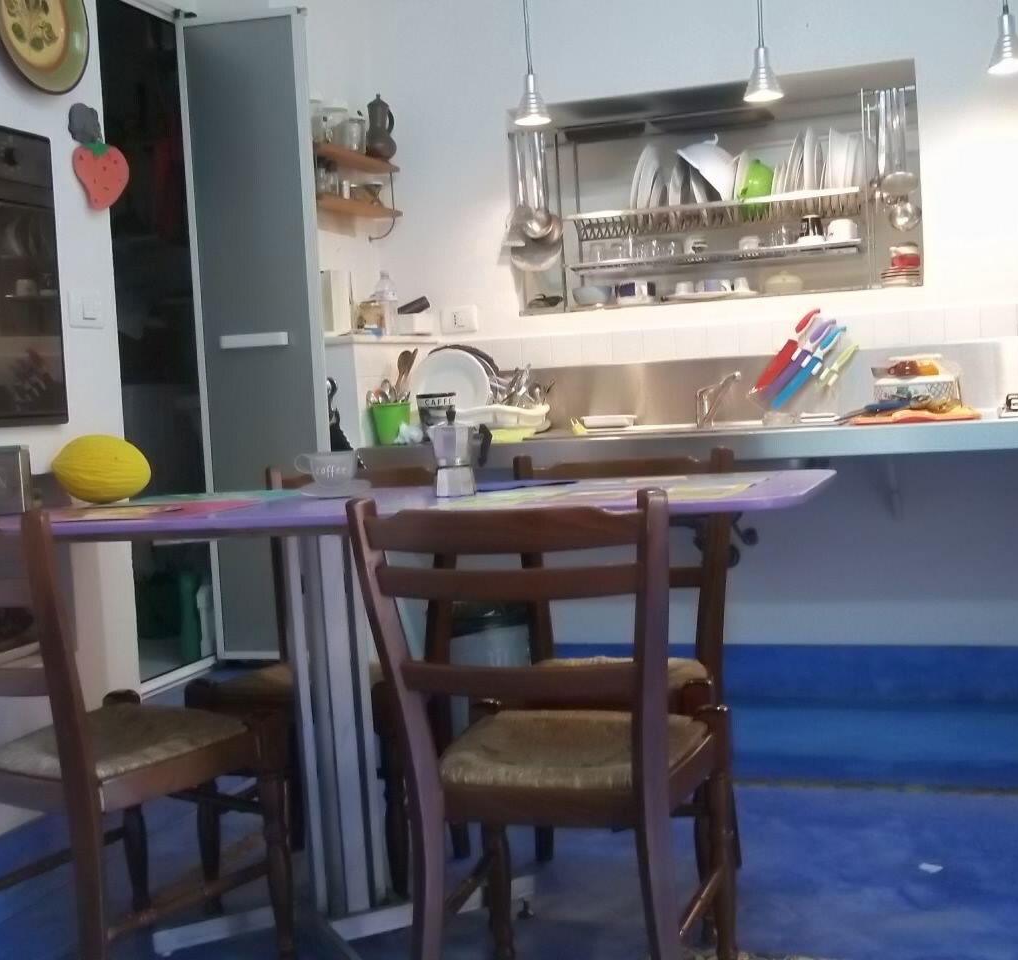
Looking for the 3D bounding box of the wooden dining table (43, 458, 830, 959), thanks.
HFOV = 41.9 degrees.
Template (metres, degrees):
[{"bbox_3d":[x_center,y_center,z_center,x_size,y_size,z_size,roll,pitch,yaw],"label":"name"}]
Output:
[{"bbox_3d":[-0.215,0.424,2.389,1.540,0.785,0.630,-2,4,19],"label":"wooden dining table"}]

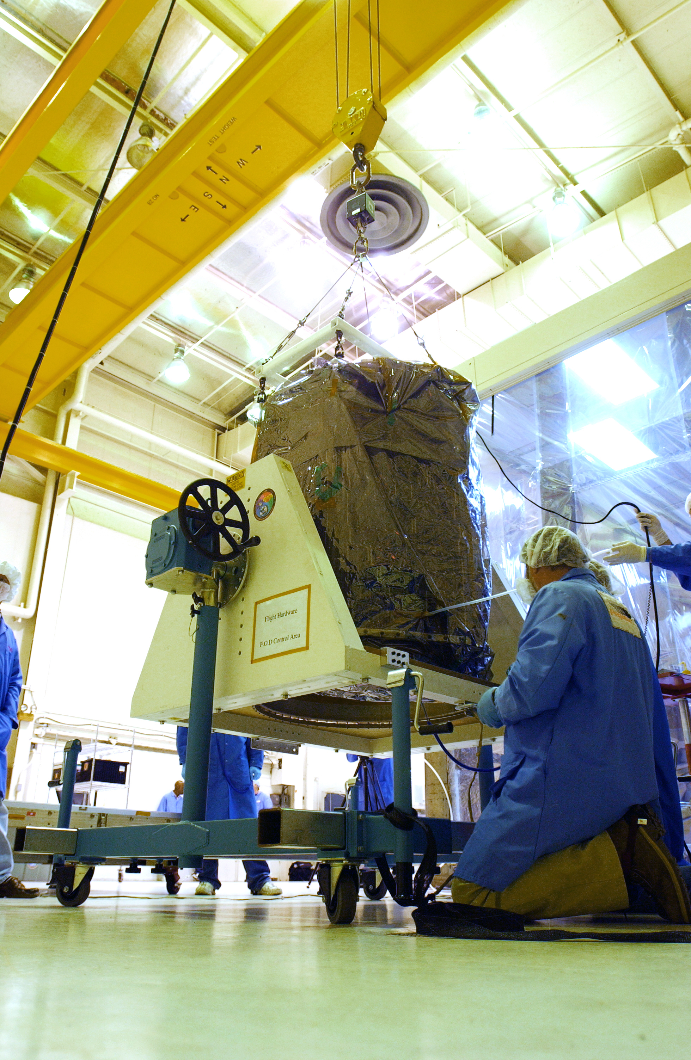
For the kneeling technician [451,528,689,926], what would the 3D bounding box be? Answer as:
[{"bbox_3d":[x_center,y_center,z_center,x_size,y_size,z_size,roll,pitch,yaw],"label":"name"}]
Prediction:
[{"bbox_3d":[0.685,0.575,2.280,0.660,1.150,0.570,-15,-29,30],"label":"kneeling technician"}]

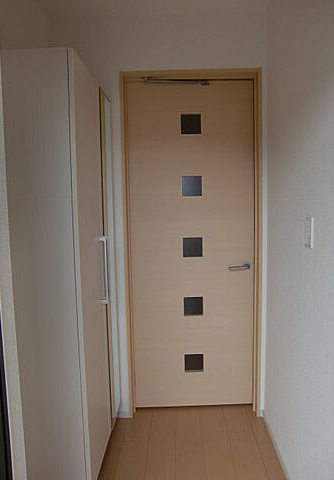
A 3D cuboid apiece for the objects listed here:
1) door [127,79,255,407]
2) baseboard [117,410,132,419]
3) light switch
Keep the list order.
[{"bbox_3d":[0.156,0.071,2.400,0.745,2.020,0.036,-1,7,-1],"label":"door"},{"bbox_3d":[-0.268,1.086,2.421,0.100,0.047,0.010,-1,7,2],"label":"baseboard"},{"bbox_3d":[0.547,-0.031,1.491,0.011,0.120,0.070,-1,7,2],"label":"light switch"}]

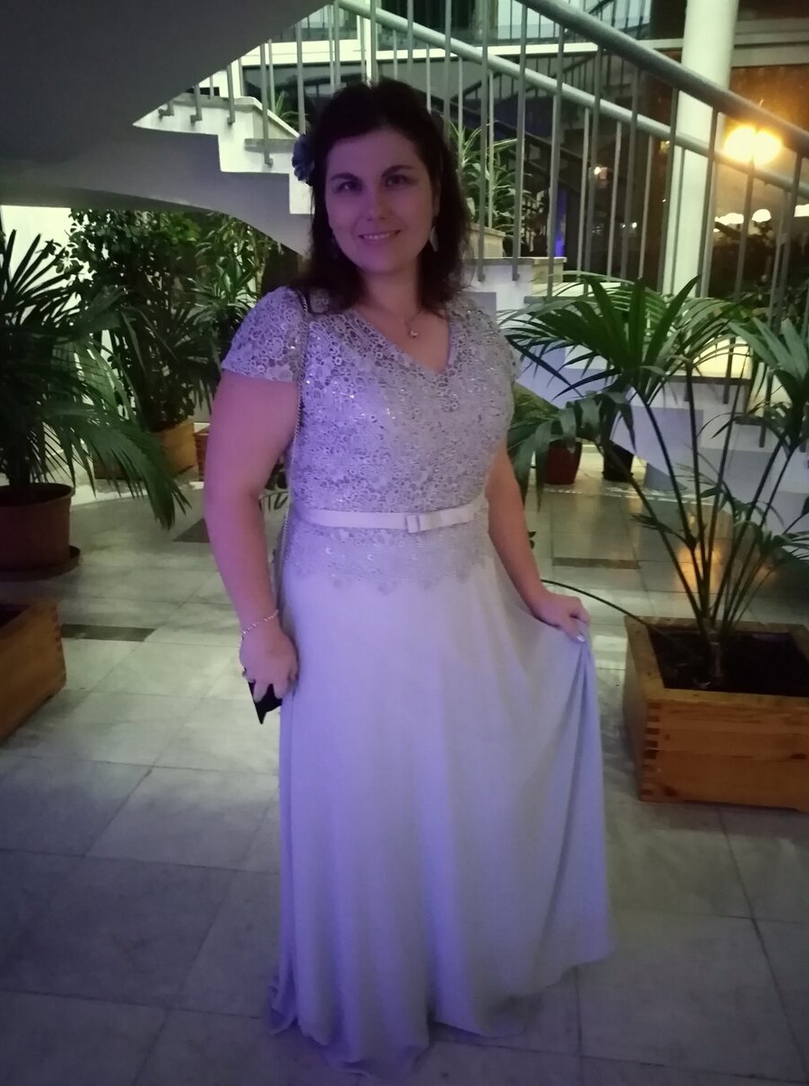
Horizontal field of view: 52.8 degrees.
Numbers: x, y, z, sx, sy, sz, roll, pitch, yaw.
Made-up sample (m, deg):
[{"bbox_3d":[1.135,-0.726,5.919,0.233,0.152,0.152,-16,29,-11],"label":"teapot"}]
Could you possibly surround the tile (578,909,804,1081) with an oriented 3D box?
[{"bbox_3d":[0.554,0.900,1.671,0.400,0.014,0.400,2,19,8],"label":"tile"}]

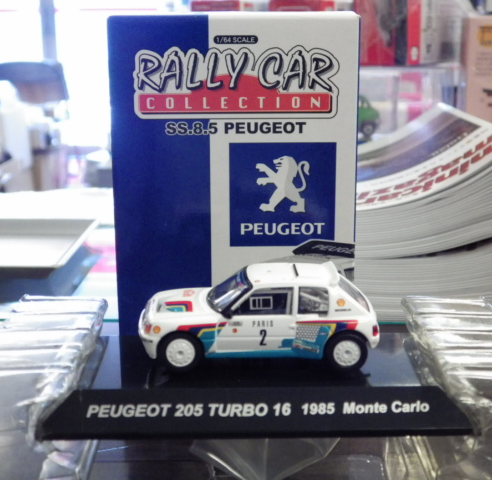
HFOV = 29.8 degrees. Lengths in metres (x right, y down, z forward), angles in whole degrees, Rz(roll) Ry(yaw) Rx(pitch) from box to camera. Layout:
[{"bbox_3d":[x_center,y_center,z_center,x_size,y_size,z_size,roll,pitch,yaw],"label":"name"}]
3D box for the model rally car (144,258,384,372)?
[{"bbox_3d":[0.003,0.018,0.231,0.060,0.021,0.026,-1,15,-1],"label":"model rally car"}]

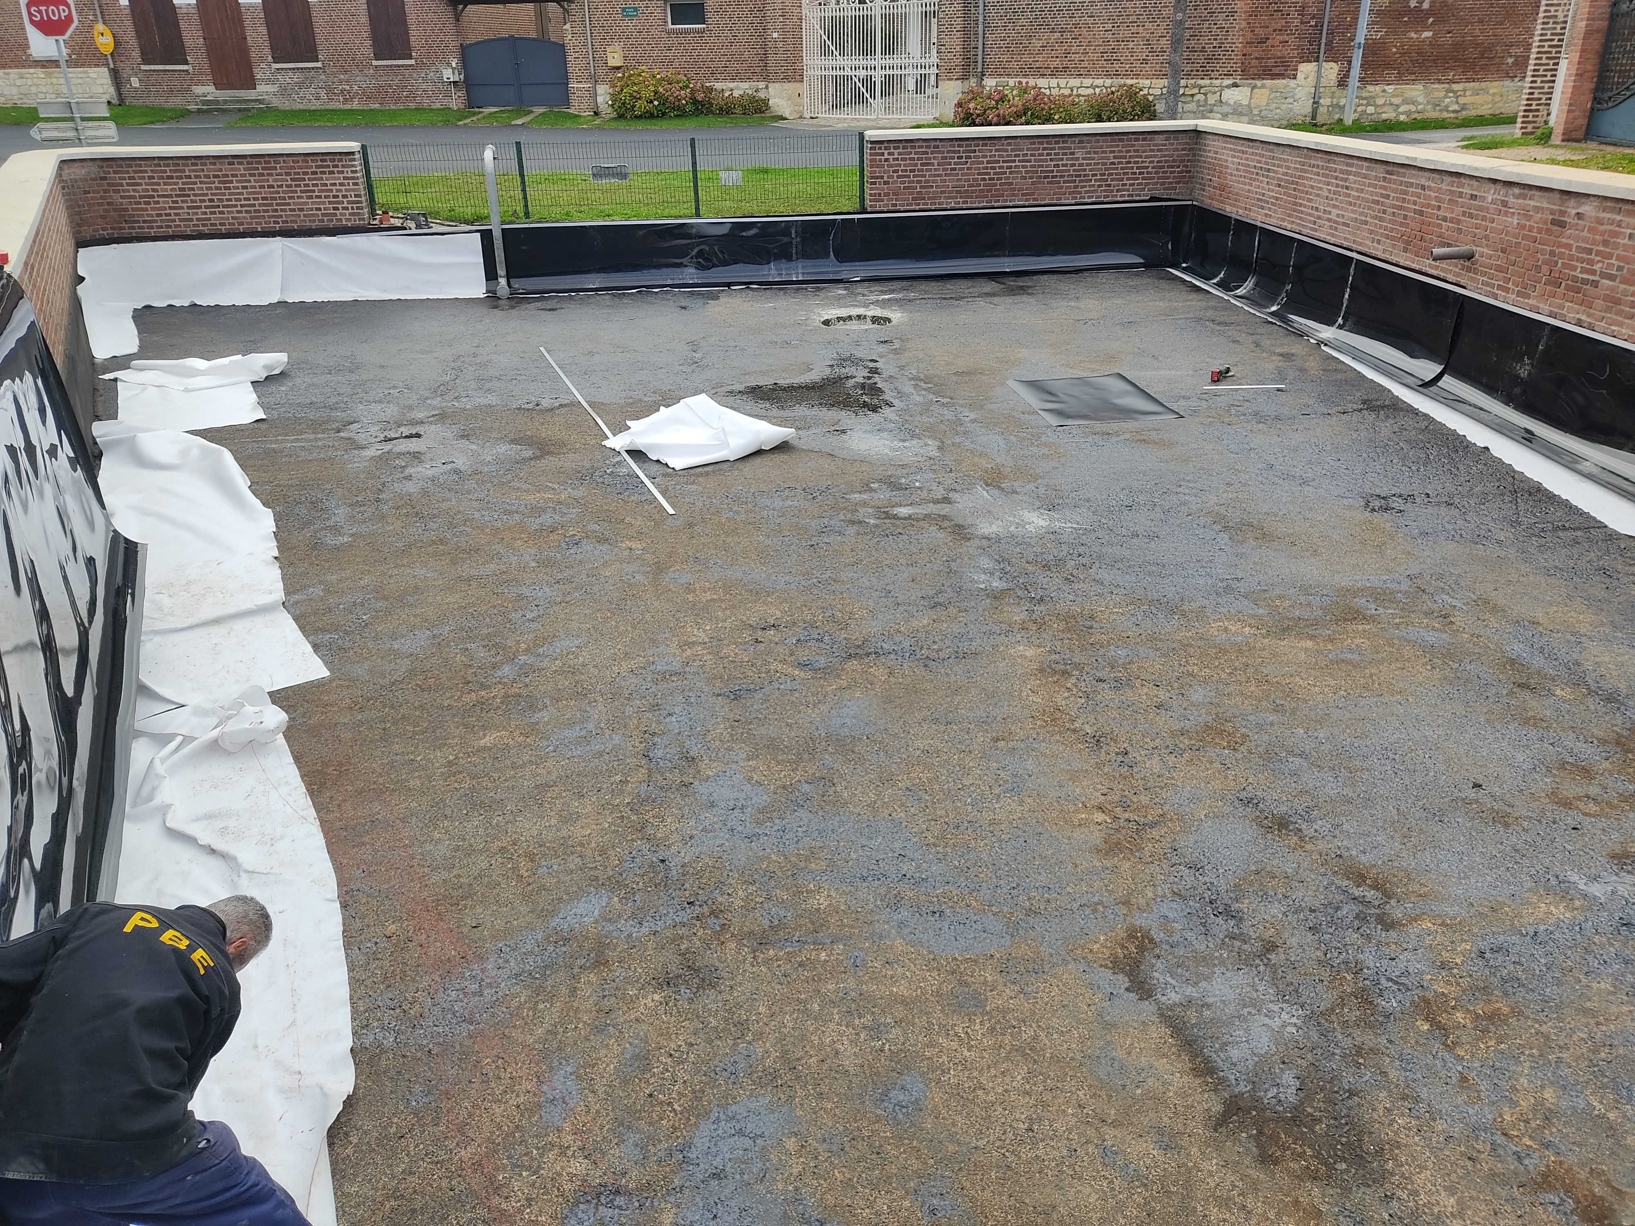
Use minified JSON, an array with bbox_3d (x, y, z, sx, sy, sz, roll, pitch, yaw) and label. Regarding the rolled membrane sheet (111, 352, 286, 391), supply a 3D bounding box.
[{"bbox_3d":[-6.406,-2.477,12.562,1.750,0.190,0.680,-4,24,-6],"label":"rolled membrane sheet"}]

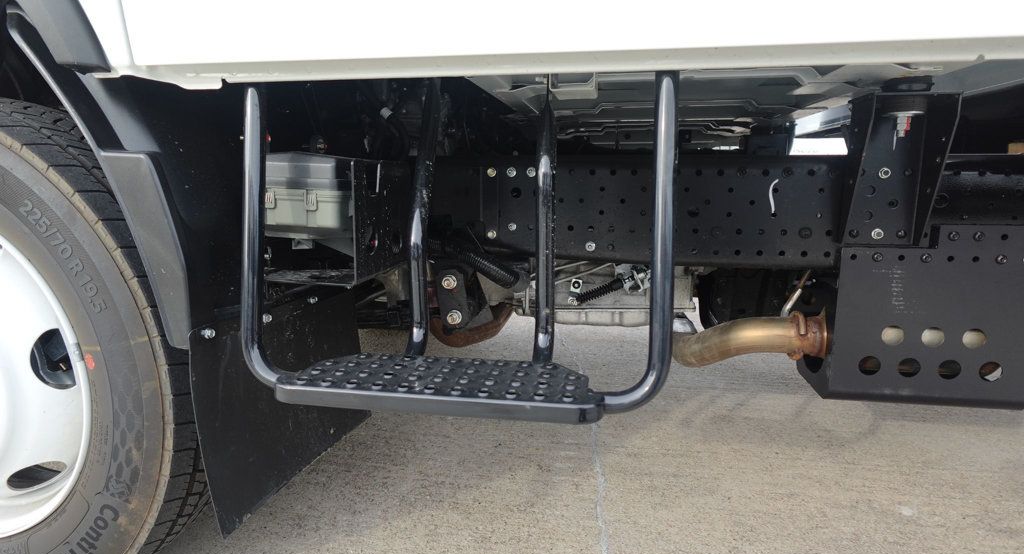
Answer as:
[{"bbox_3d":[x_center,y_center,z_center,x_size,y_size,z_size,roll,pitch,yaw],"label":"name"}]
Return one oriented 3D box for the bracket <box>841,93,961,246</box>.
[{"bbox_3d":[0.810,-0.215,1.196,0.173,0.316,0.130,2,11,8],"label":"bracket"}]

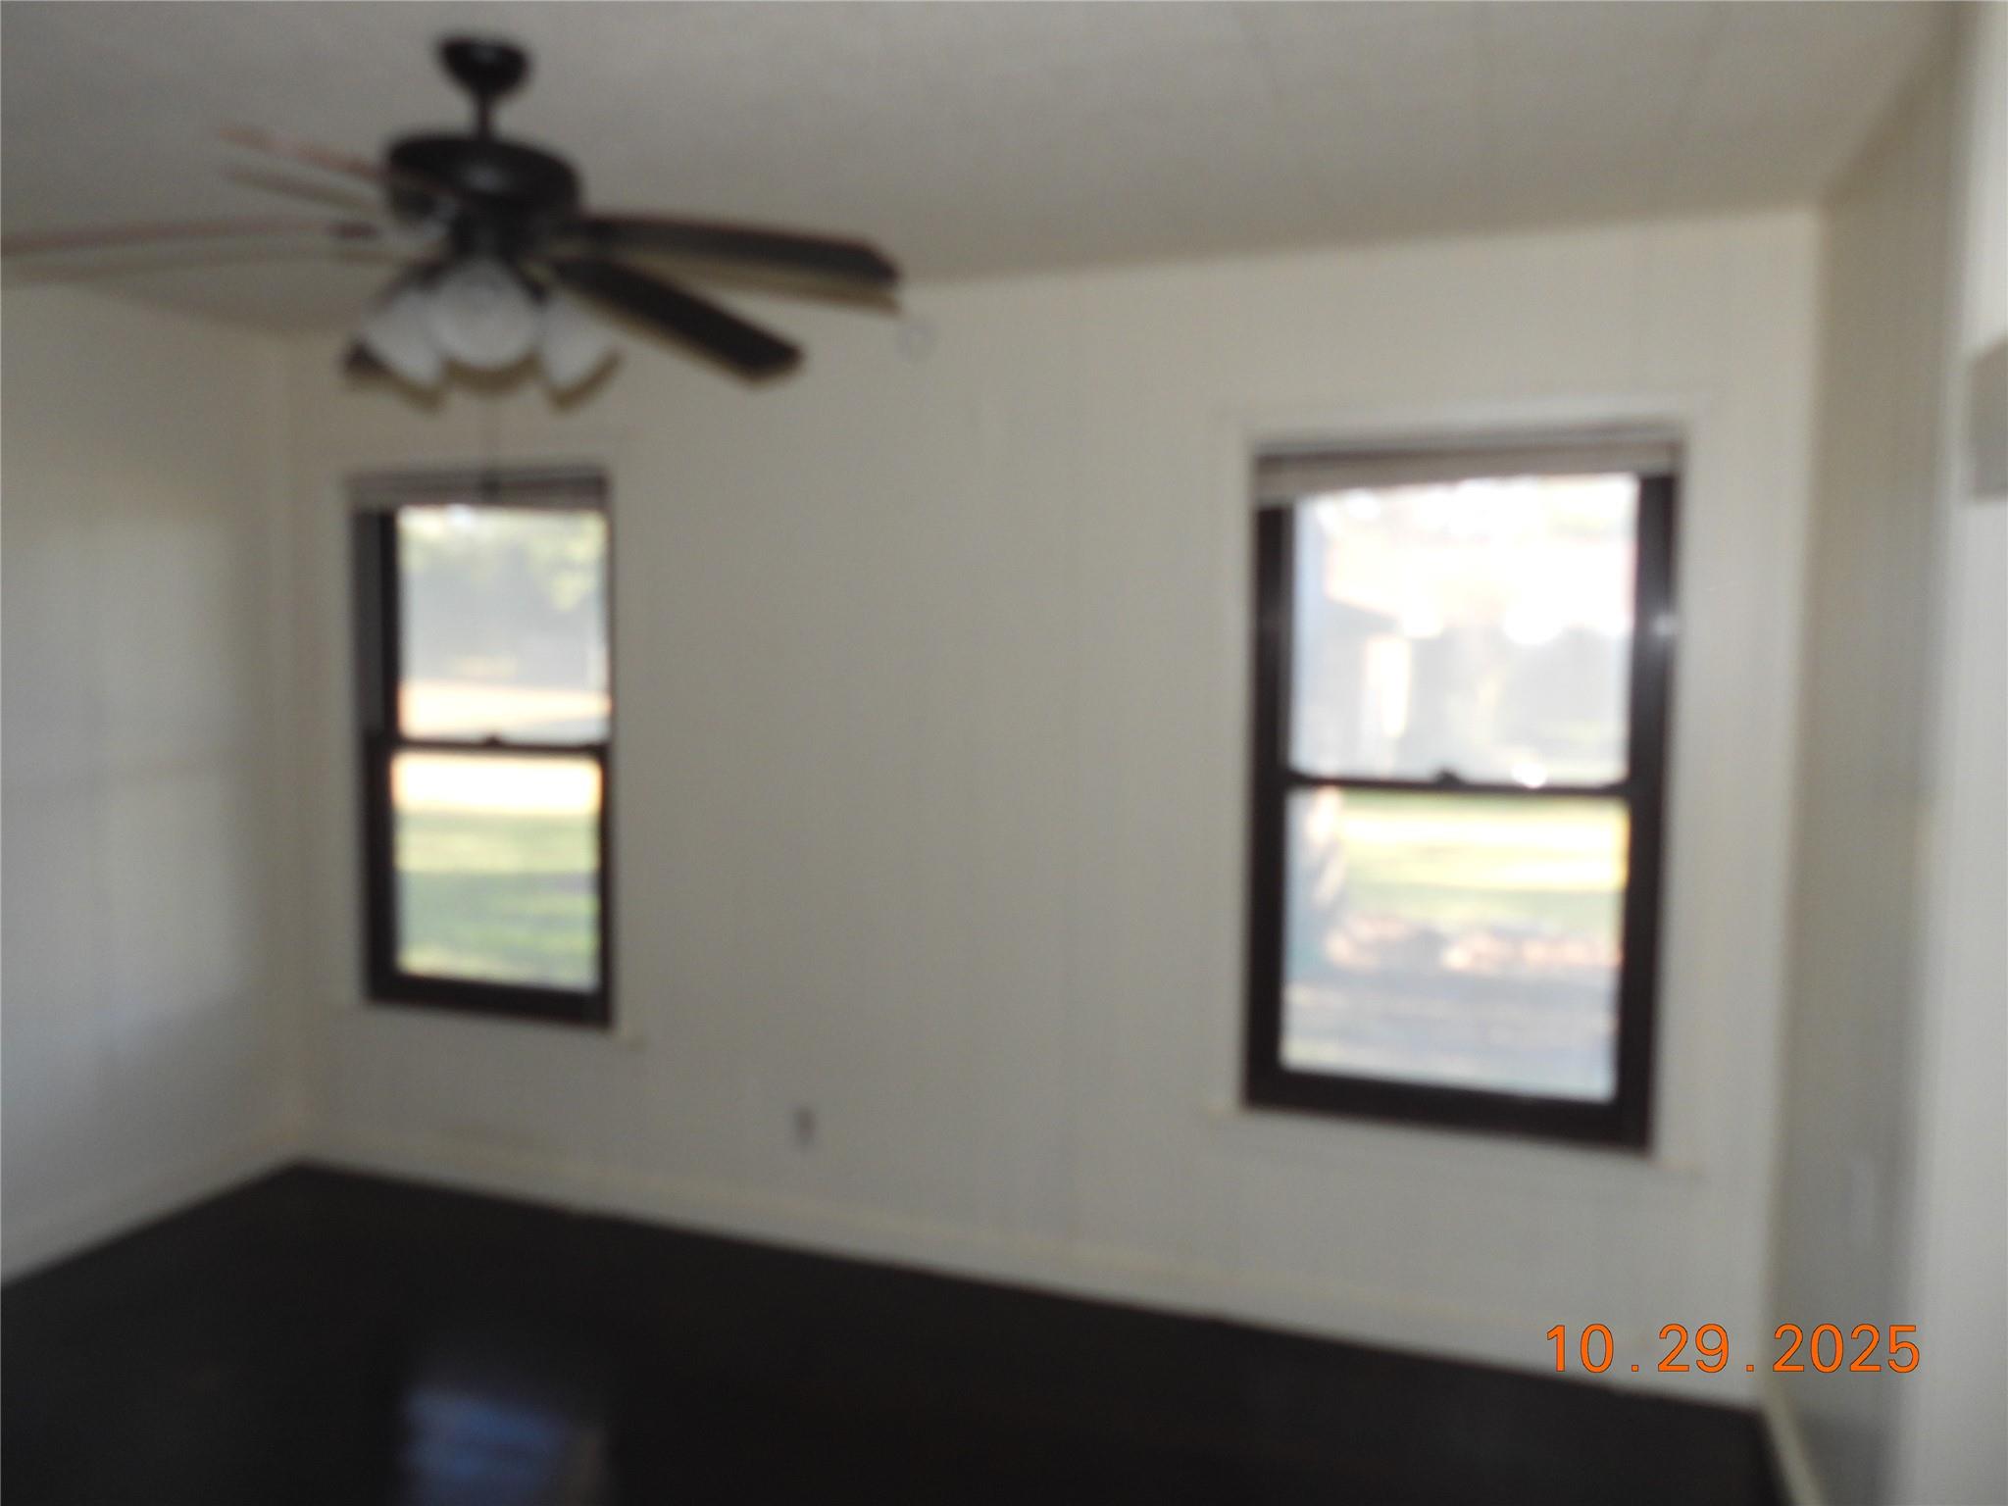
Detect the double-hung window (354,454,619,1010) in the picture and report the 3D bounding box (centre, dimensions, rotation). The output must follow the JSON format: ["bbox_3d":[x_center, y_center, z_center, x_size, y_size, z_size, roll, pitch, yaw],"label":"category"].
[{"bbox_3d":[-1.443,-0.011,3.894,0.849,1.495,0.100,2,4,19],"label":"double-hung window"}]

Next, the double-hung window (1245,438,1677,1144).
[{"bbox_3d":[0.982,0.077,3.064,0.849,1.495,0.100,2,4,19],"label":"double-hung window"}]

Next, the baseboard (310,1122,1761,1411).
[{"bbox_3d":[-0.264,1.228,3.521,3.863,0.125,0.022,2,4,19],"label":"baseboard"}]

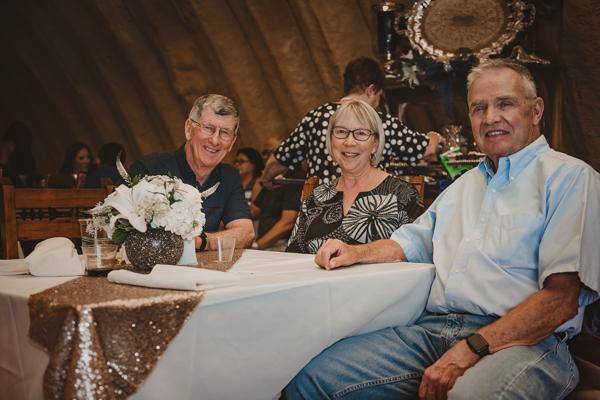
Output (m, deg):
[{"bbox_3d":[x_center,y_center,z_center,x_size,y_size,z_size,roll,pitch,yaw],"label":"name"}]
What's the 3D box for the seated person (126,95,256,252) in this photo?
[{"bbox_3d":[-0.335,0.277,2.740,0.520,1.280,0.720,-1,1,-31],"label":"seated person"}]

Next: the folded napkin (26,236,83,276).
[{"bbox_3d":[-0.590,0.135,1.930,0.145,0.090,0.140,0,1,0],"label":"folded napkin"}]

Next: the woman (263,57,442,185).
[{"bbox_3d":[0.240,0.128,3.620,0.640,1.550,0.520,1,1,30],"label":"woman"}]

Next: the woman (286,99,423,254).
[{"bbox_3d":[0.145,0.300,2.480,0.480,1.250,0.700,0,1,22],"label":"woman"}]

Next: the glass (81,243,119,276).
[{"bbox_3d":[-0.486,0.145,1.940,0.087,0.088,0.087,0,1,0],"label":"glass"}]

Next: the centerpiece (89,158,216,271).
[{"bbox_3d":[-0.369,0.037,2.000,0.310,0.280,0.280,0,1,0],"label":"centerpiece"}]

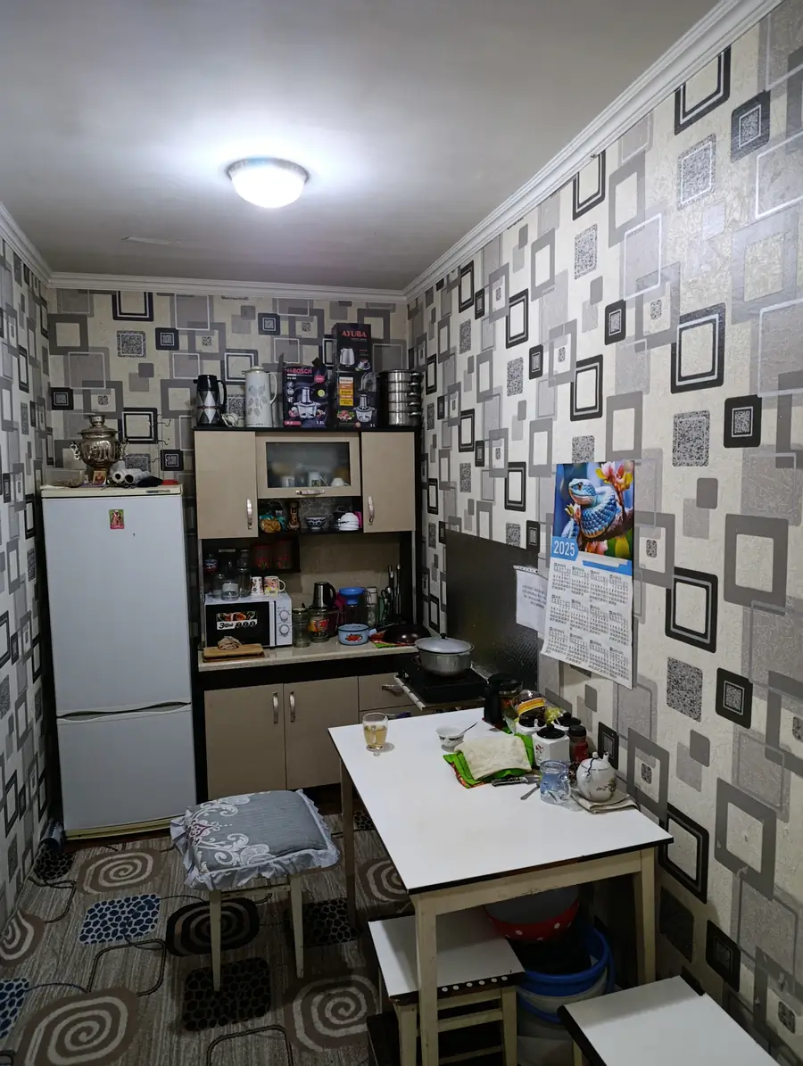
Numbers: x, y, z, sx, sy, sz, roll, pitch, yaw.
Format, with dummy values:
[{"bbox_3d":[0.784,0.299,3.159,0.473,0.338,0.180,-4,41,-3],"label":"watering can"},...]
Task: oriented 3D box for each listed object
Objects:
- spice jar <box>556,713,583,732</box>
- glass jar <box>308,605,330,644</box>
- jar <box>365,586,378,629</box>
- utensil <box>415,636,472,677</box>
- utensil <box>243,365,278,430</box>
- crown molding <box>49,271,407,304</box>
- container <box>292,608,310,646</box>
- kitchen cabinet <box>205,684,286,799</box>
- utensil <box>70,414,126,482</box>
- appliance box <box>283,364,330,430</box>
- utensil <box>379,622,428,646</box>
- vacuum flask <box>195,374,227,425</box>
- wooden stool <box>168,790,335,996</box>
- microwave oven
[{"bbox_3d":[0.564,0.684,2.399,0.112,0.132,0.110,4,8,42],"label":"spice jar"},{"bbox_3d":[-0.453,0.503,3.895,0.123,0.172,0.123,-2,5,-15],"label":"glass jar"},{"bbox_3d":[-0.180,0.435,4.136,0.070,0.235,0.070,-2,5,-15],"label":"jar"},{"bbox_3d":[0.190,0.525,3.127,0.275,0.150,0.260,-1,5,0],"label":"utensil"},{"bbox_3d":[-0.741,-0.717,3.764,0.185,0.335,0.140,-2,5,-16],"label":"utensil"},{"bbox_3d":[-0.914,-1.382,3.994,1.980,0.070,0.050,-2,5,-15],"label":"crown molding"},{"bbox_3d":[-0.532,0.501,3.777,0.094,0.198,0.094,-2,5,-15],"label":"container"},{"bbox_3d":[-0.824,1.018,3.725,0.385,0.555,0.460,-2,5,-15],"label":"kitchen cabinet"},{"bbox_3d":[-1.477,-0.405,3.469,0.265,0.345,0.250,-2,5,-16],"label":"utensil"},{"bbox_3d":[-0.540,-0.735,3.915,0.244,0.334,0.223,-2,5,-15],"label":"appliance box"},{"bbox_3d":[0.015,0.529,3.870,0.262,0.085,0.262,-1,5,0],"label":"utensil"},{"bbox_3d":[-1.048,-0.718,3.895,0.172,0.285,0.122,-2,5,-15],"label":"vacuum flask"},{"bbox_3d":[-0.503,1.262,2.509,0.496,0.518,0.425,-2,5,-15],"label":"wooden stool"},{"bbox_3d":[-0.834,0.470,3.866,0.442,0.251,0.324,-2,5,-15],"label":"microwave oven"}]

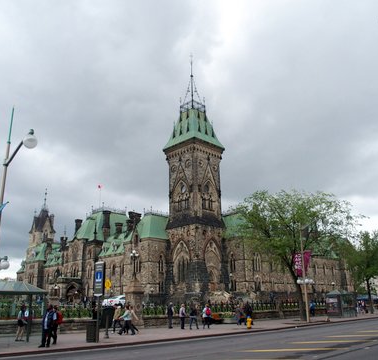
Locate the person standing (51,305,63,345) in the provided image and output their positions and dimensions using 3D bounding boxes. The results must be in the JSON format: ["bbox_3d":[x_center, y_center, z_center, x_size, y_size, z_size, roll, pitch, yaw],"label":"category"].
[{"bbox_3d":[-6.117,6.691,17.983,0.550,1.699,0.500,11,-21,-33],"label":"person standing"}]

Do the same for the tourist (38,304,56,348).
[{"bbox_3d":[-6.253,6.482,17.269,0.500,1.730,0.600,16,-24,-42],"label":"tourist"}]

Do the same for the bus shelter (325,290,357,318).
[{"bbox_3d":[15.818,12.864,40.409,3.700,2.627,1.662,16,-24,-42],"label":"bus shelter"}]

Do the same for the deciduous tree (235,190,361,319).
[{"bbox_3d":[10.768,7.276,39.329,11.500,13.000,11.500,16,-24,-42],"label":"deciduous tree"}]

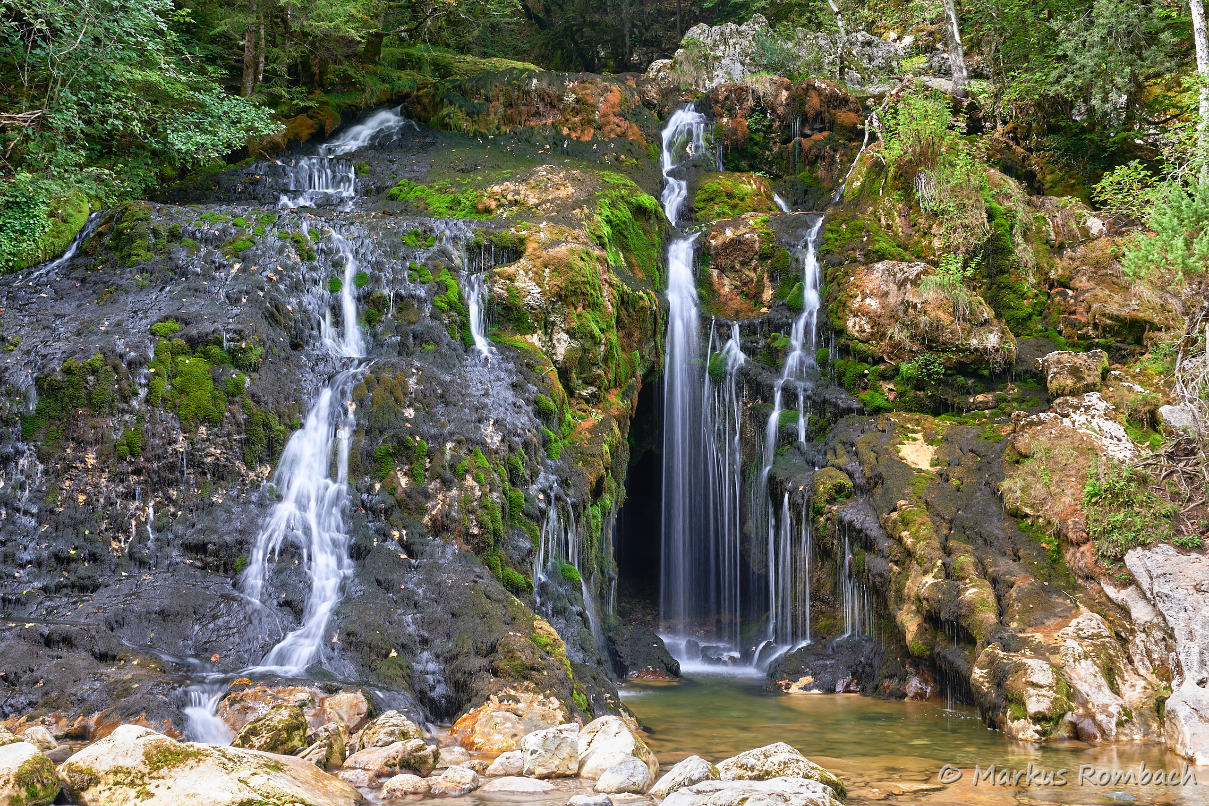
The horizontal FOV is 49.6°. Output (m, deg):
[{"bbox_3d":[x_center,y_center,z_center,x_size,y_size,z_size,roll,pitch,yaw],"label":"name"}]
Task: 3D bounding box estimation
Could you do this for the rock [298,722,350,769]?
[{"bbox_3d":[-1.831,2.208,8.450,0.353,0.307,0.300,0,-2,0],"label":"rock"}]

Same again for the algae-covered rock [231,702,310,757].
[{"bbox_3d":[-2.236,2.186,8.748,0.517,0.355,0.388,0,-2,0],"label":"algae-covered rock"}]

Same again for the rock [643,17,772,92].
[{"bbox_3d":[1.673,-5.610,21.000,2.059,1.136,1.600,-1,-7,5],"label":"rock"}]

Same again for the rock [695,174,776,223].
[{"bbox_3d":[1.790,-2.791,17.800,1.104,0.645,0.900,-1,-7,6],"label":"rock"}]

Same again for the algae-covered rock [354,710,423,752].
[{"bbox_3d":[-1.418,2.192,8.662,0.468,0.309,0.375,0,-2,0],"label":"algae-covered rock"}]

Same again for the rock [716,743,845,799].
[{"bbox_3d":[1.031,2.168,7.670,0.774,0.338,0.542,0,-2,0],"label":"rock"}]

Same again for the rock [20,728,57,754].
[{"bbox_3d":[-4.362,2.614,10.100,0.299,0.211,0.250,3,-8,-23],"label":"rock"}]

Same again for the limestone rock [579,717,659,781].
[{"bbox_3d":[0.087,2.140,8.086,0.507,0.402,0.431,0,-2,0],"label":"limestone rock"}]

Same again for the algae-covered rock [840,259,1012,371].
[{"bbox_3d":[3.830,-1.057,15.600,2.137,1.309,1.500,-2,-7,14],"label":"algae-covered rock"}]

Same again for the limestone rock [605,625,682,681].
[{"bbox_3d":[0.494,3.108,16.300,0.952,0.704,0.850,0,-7,2],"label":"limestone rock"}]

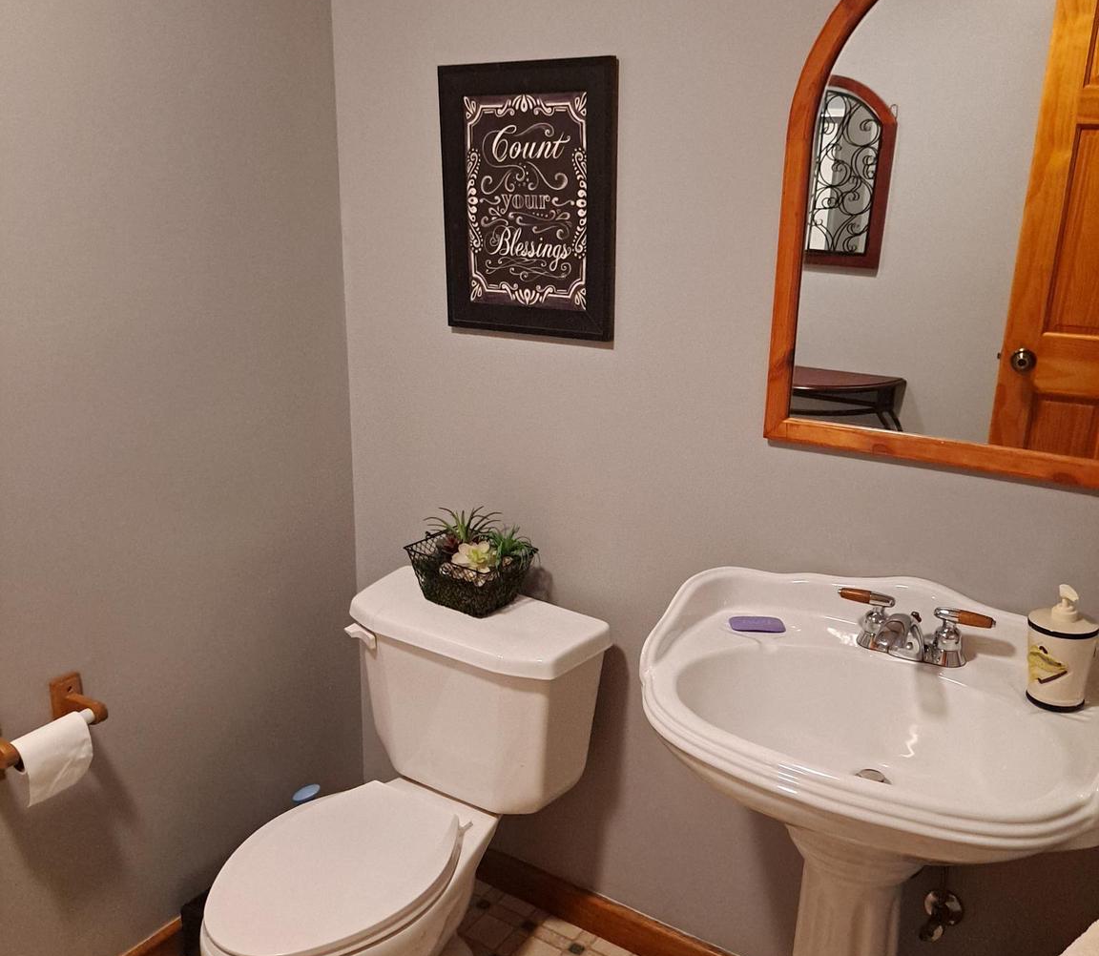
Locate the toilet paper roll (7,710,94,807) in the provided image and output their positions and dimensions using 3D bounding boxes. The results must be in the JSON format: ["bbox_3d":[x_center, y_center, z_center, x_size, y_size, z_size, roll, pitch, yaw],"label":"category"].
[{"bbox_3d":[-0.808,0.454,1.720,0.055,0.132,0.117,11,20,32],"label":"toilet paper roll"}]

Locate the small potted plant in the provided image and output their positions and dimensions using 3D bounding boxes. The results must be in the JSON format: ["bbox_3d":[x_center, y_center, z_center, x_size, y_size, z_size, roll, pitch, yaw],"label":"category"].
[{"bbox_3d":[-0.157,0.153,2.036,0.223,0.181,0.143,11,20,32],"label":"small potted plant"}]

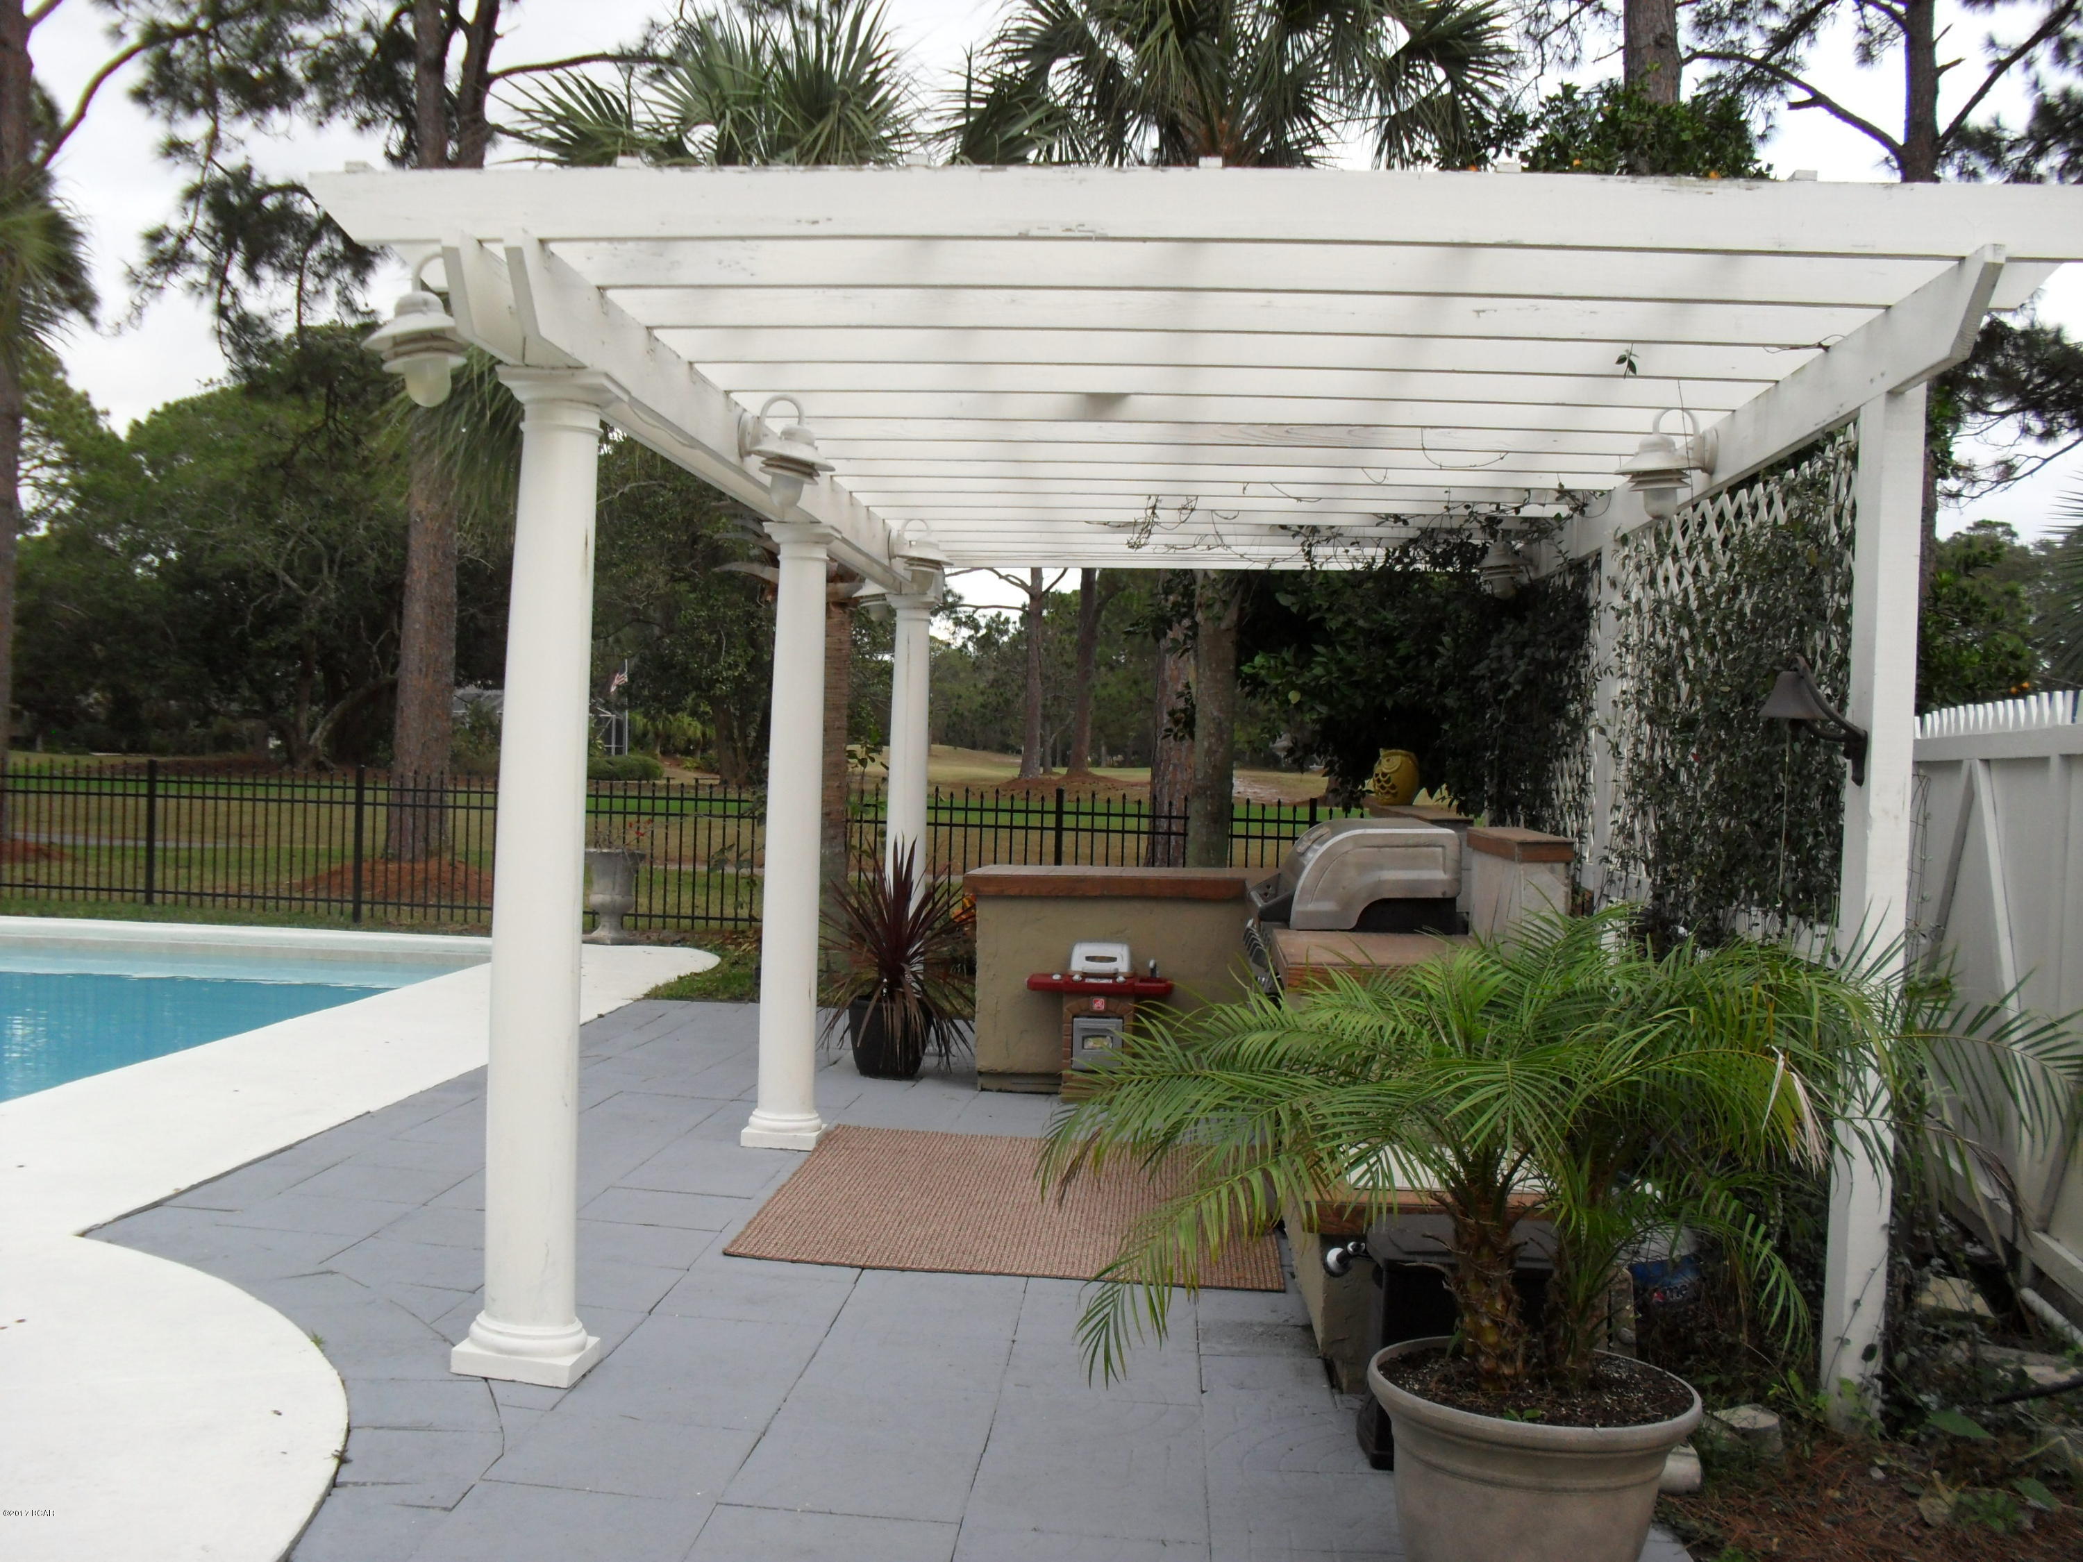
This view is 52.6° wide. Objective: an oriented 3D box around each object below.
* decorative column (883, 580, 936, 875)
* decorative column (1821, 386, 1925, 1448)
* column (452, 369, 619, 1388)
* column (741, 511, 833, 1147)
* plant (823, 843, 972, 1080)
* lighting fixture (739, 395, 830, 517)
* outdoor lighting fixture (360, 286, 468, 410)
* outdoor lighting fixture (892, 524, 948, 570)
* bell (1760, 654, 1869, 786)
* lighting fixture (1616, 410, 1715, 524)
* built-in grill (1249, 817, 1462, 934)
[{"bbox_3d":[-0.678,0.162,10.606,0.271,2.255,0.271,2,1,4],"label":"decorative column"},{"bbox_3d":[1.803,0.279,4.557,0.092,2.222,0.138,2,1,4],"label":"decorative column"},{"bbox_3d":[-1.132,0.206,4.804,0.271,2.255,0.271,2,1,4],"label":"column"},{"bbox_3d":[-0.898,0.185,7.627,0.271,2.255,0.271,2,1,4],"label":"column"},{"bbox_3d":[-0.659,0.787,9.393,0.630,1.031,0.630,2,1,4],"label":"plant"},{"bbox_3d":[-0.748,-0.972,6.209,0.268,0.315,0.238,2,1,4],"label":"lighting fixture"},{"bbox_3d":[-1.307,-0.983,4.572,0.268,0.315,0.238,2,1,4],"label":"outdoor lighting fixture"},{"bbox_3d":[-0.538,-0.999,9.403,0.268,0.315,0.238,2,1,4],"label":"outdoor lighting fixture"},{"bbox_3d":[1.665,-0.135,4.571,0.217,0.287,0.152,2,1,4],"label":"bell"},{"bbox_3d":[1.751,-0.881,5.880,0.268,0.315,0.238,2,1,4],"label":"lighting fixture"},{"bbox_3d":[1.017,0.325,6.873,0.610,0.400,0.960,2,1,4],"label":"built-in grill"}]

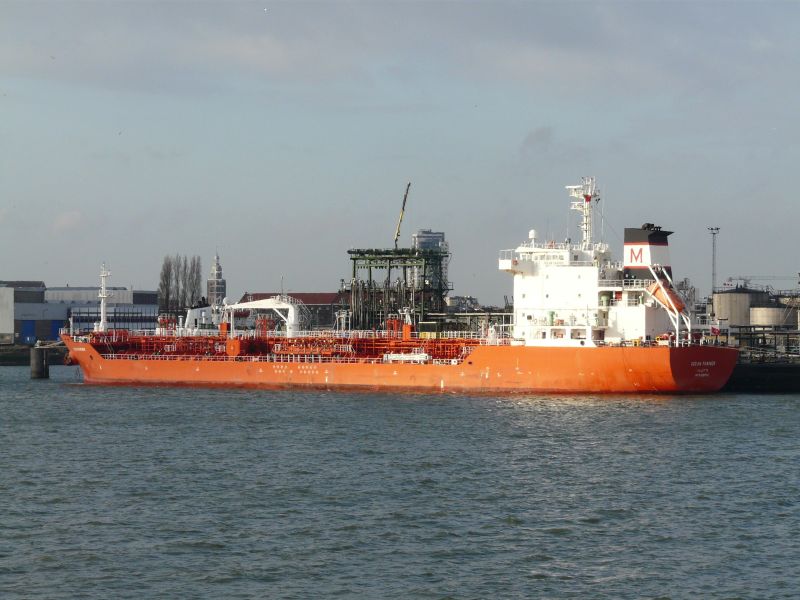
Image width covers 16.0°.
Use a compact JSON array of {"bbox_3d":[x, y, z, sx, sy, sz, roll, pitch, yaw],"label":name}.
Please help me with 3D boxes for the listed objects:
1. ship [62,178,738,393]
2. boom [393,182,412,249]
[{"bbox_3d":[-6.717,-1.616,449.592,125.034,32.721,20.453,0,-1,35],"label":"ship"},{"bbox_3d":[0.420,-14.125,478.000,0.900,11.233,0.800,11,0,0],"label":"boom"}]

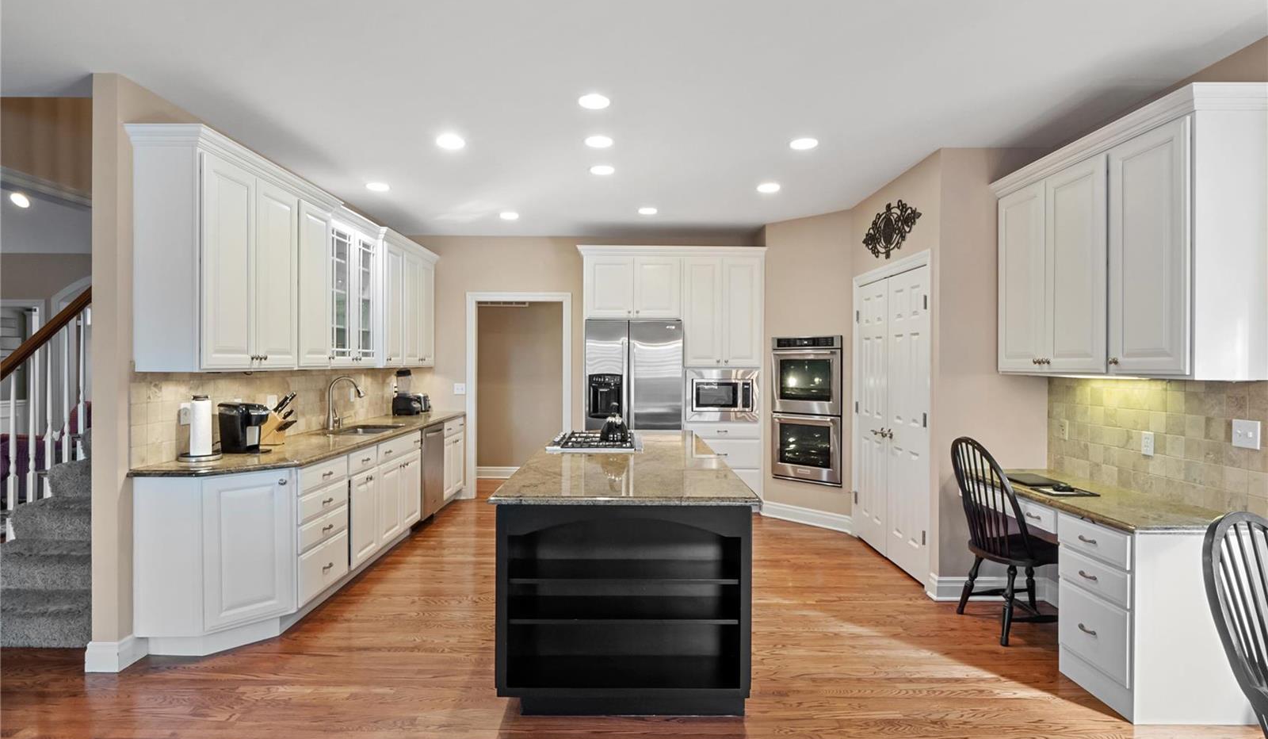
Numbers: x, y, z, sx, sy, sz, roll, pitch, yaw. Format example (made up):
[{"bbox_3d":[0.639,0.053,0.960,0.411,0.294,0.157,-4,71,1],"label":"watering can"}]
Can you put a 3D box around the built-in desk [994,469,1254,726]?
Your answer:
[{"bbox_3d":[2.203,0.992,3.127,0.570,0.785,1.340,0,0,-1],"label":"built-in desk"}]

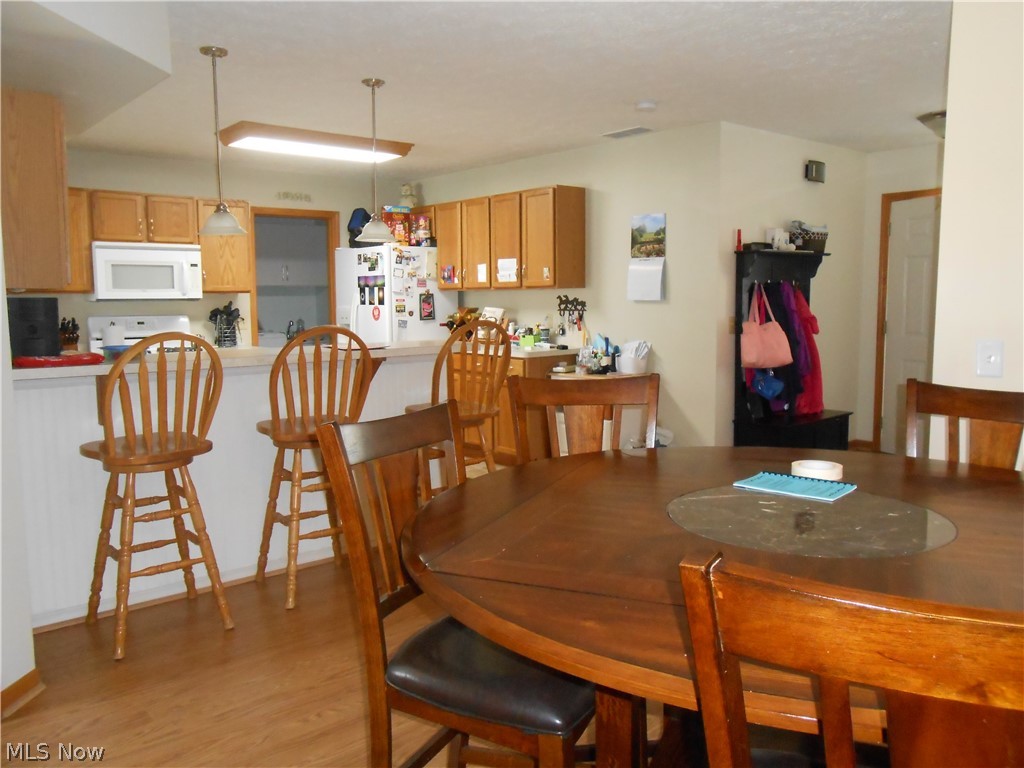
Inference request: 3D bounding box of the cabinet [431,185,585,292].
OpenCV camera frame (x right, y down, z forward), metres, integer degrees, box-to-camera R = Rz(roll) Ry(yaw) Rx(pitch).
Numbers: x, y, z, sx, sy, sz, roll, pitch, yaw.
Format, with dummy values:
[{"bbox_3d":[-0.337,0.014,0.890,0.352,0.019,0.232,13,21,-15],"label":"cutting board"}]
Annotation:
[{"bbox_3d":[-0.053,-1.156,6.374,0.325,0.757,1.570,-6,9,-40],"label":"cabinet"}]

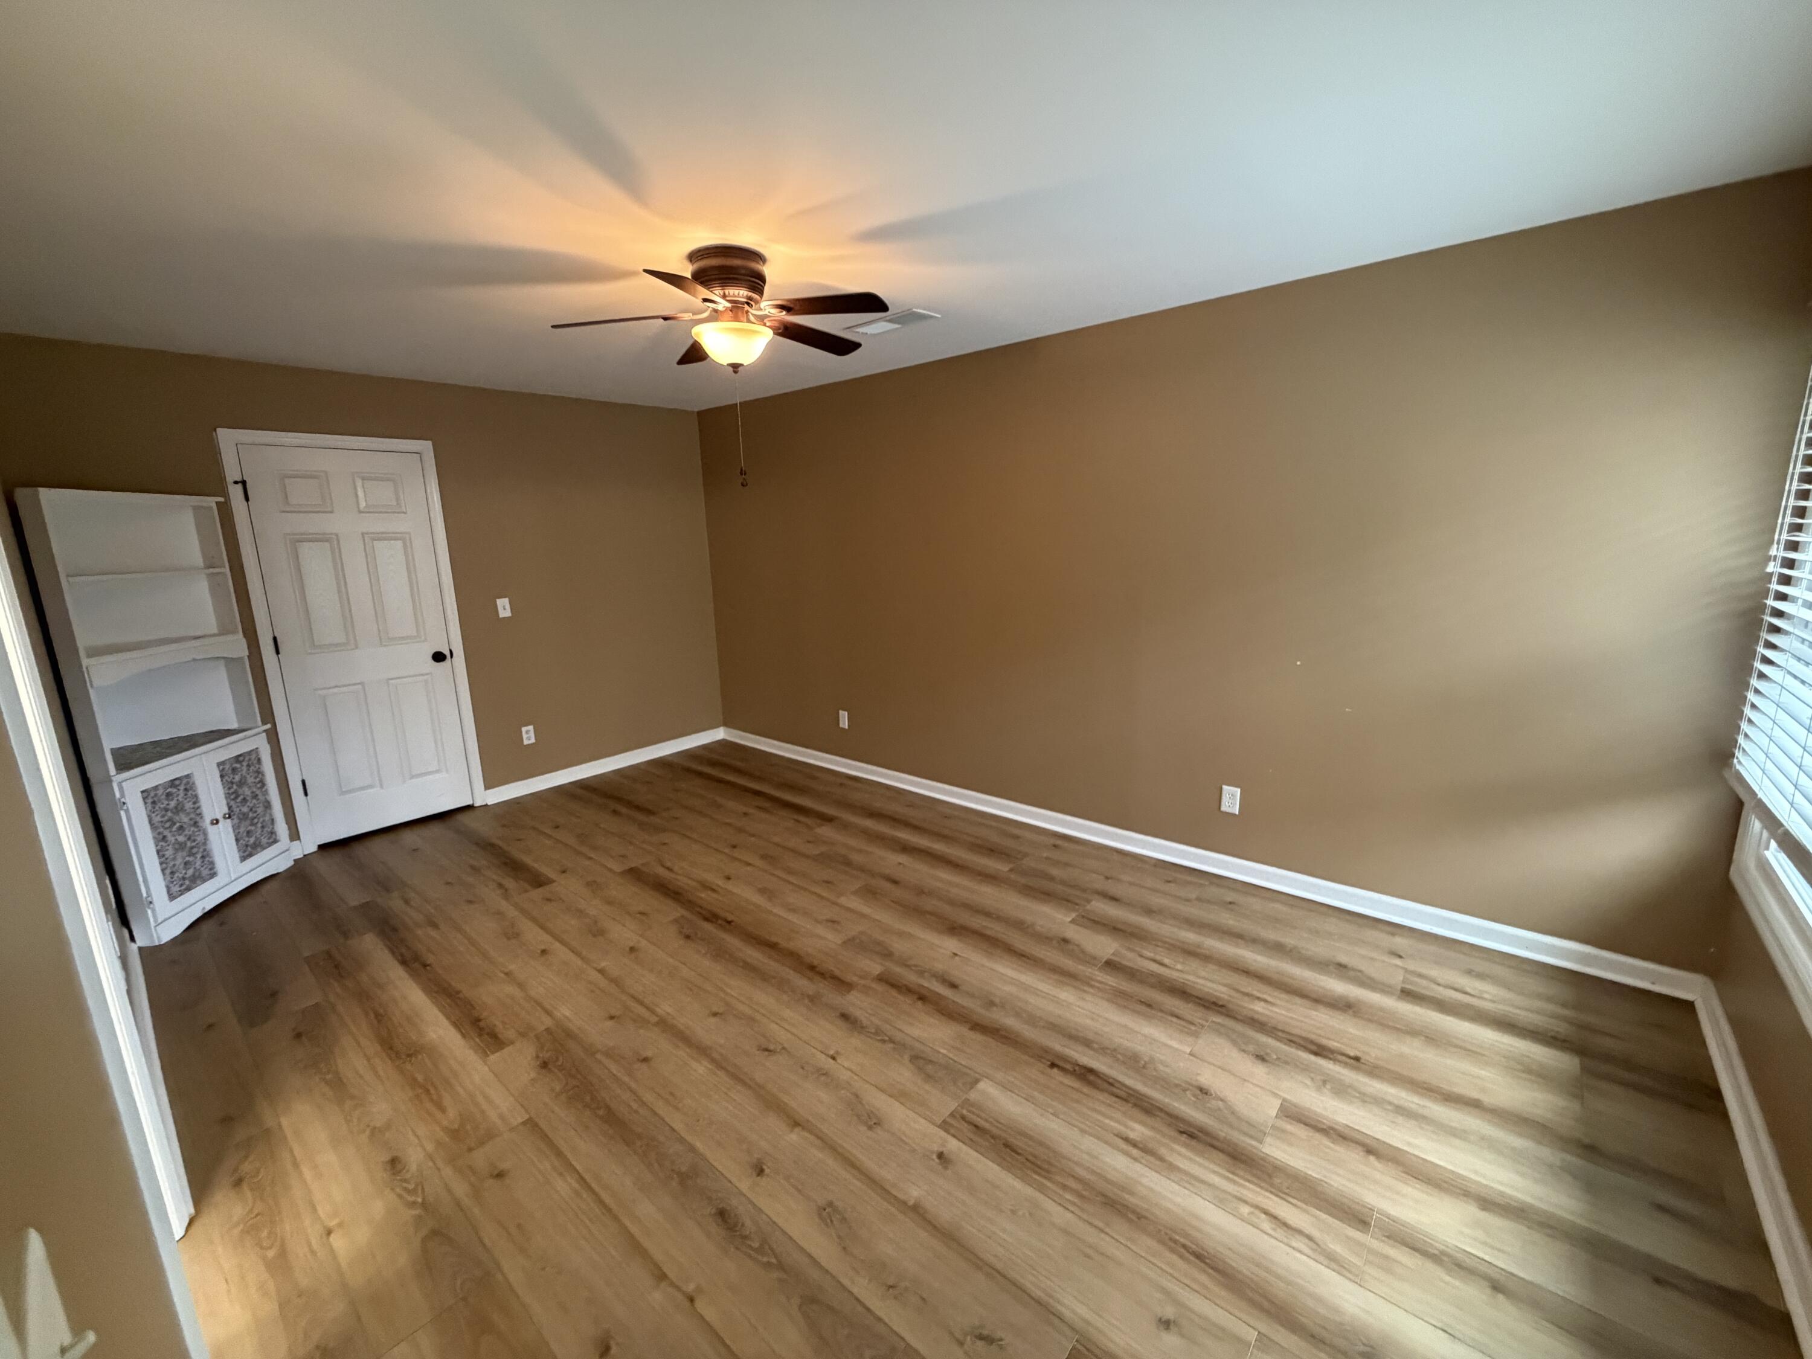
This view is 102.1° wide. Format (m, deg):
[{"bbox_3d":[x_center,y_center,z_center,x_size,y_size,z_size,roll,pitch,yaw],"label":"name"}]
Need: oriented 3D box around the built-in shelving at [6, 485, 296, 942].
[{"bbox_3d":[-3.319,0.136,3.143,0.484,1.795,0.765,-3,11,-4],"label":"built-in shelving"}]

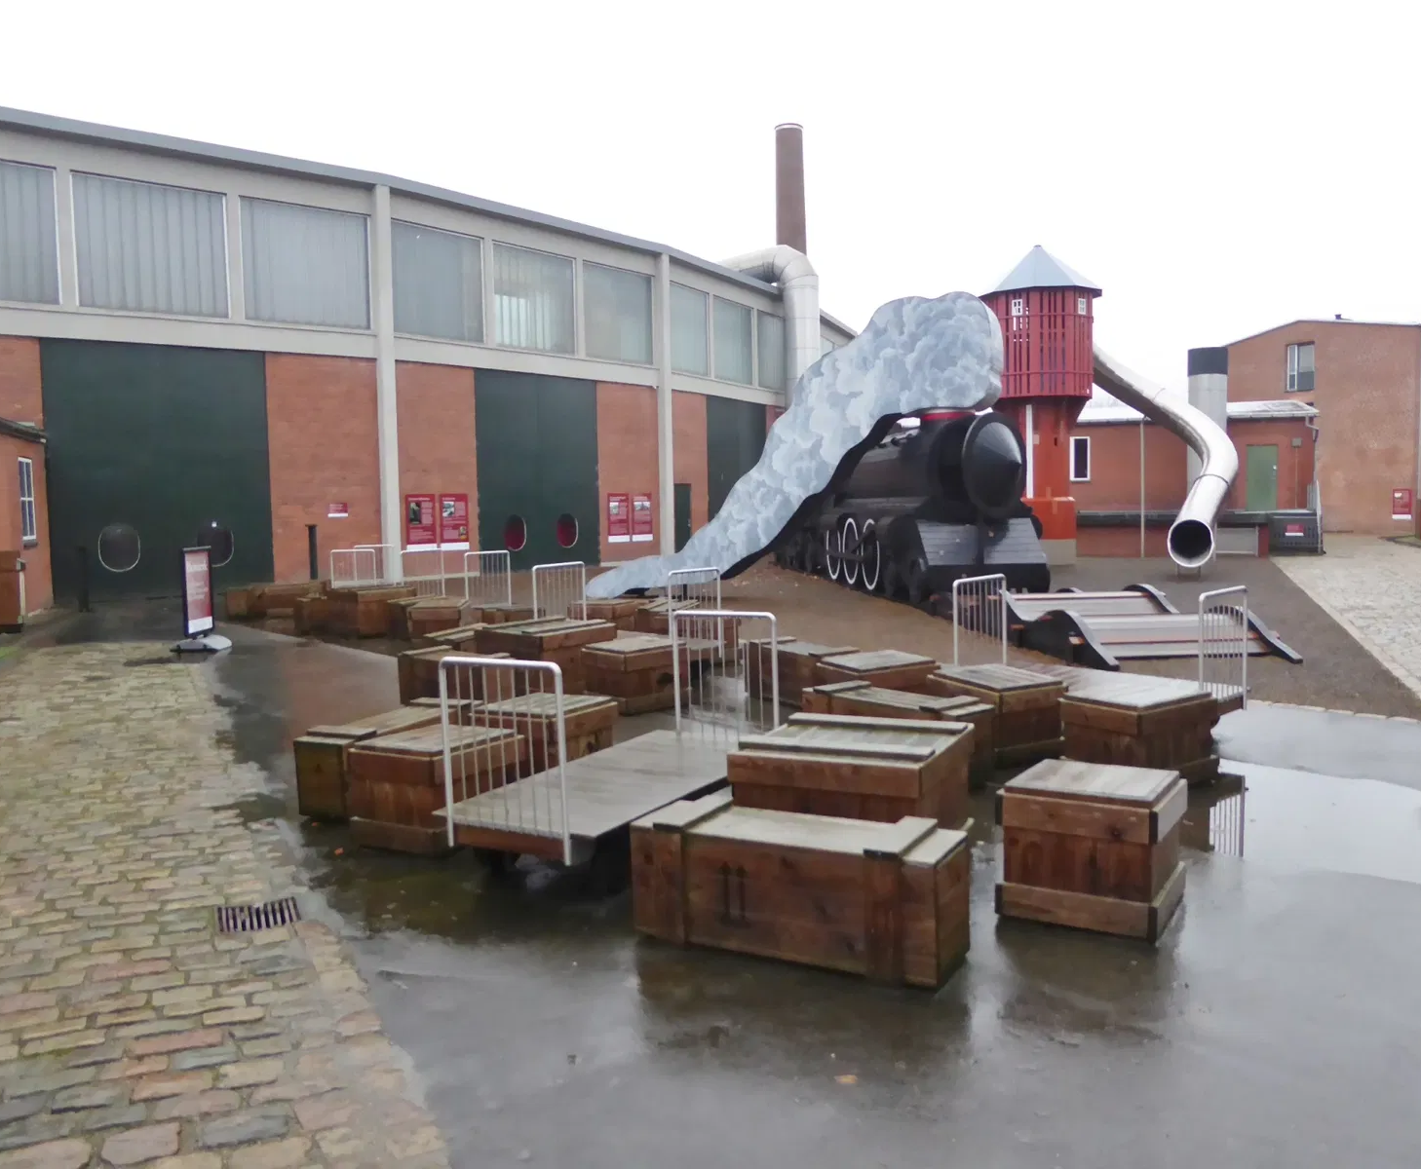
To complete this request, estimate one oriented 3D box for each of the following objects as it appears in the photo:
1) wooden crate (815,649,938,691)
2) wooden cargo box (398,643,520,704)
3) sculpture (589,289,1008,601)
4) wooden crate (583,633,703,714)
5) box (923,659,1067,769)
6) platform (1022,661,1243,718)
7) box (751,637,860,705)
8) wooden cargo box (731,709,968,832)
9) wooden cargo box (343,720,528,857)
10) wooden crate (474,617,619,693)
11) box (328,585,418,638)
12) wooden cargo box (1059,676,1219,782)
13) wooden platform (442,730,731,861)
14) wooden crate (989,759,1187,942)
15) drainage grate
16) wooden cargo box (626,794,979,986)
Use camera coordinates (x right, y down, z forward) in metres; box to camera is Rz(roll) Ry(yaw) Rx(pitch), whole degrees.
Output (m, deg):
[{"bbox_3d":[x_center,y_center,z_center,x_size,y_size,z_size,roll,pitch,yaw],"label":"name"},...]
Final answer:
[{"bbox_3d":[1.168,0.783,7.847,0.620,0.495,0.585,-3,4,-22],"label":"wooden crate"},{"bbox_3d":[-2.070,0.802,9.261,1.146,0.431,0.381,2,5,40],"label":"wooden cargo box"},{"bbox_3d":[1.182,-2.063,18.003,6.665,4.650,0.930,0,4,22],"label":"sculpture"},{"bbox_3d":[-0.559,0.708,8.809,0.668,0.484,0.554,-5,5,-41],"label":"wooden crate"},{"bbox_3d":[1.758,0.799,6.907,0.501,0.463,0.710,-3,4,-23],"label":"box"},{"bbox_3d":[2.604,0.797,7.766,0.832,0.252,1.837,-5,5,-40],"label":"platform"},{"bbox_3d":[0.758,0.725,9.111,0.364,0.461,1.198,-3,4,-29],"label":"box"},{"bbox_3d":[0.626,0.948,4.925,0.839,0.608,0.847,1,4,24],"label":"wooden cargo box"},{"bbox_3d":[-1.335,0.992,5.544,0.562,0.486,0.621,1,4,31],"label":"wooden cargo box"},{"bbox_3d":[-1.412,0.649,9.736,0.847,0.608,0.839,2,5,39],"label":"wooden crate"},{"bbox_3d":[-4.293,0.334,14.531,0.791,0.601,0.791,-4,5,-38],"label":"box"},{"bbox_3d":[2.357,0.835,6.189,0.686,0.465,0.512,-4,5,-33],"label":"wooden cargo box"},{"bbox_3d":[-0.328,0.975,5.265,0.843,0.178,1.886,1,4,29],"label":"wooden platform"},{"bbox_3d":[1.453,0.979,4.273,0.558,0.485,0.535,1,5,33],"label":"wooden crate"},{"bbox_3d":[-1.798,1.334,4.488,0.310,0.040,0.333,-3,4,-24],"label":"drainage grate"},{"bbox_3d":[0.306,1.072,4.067,1.167,0.431,0.391,1,4,29],"label":"wooden cargo box"}]

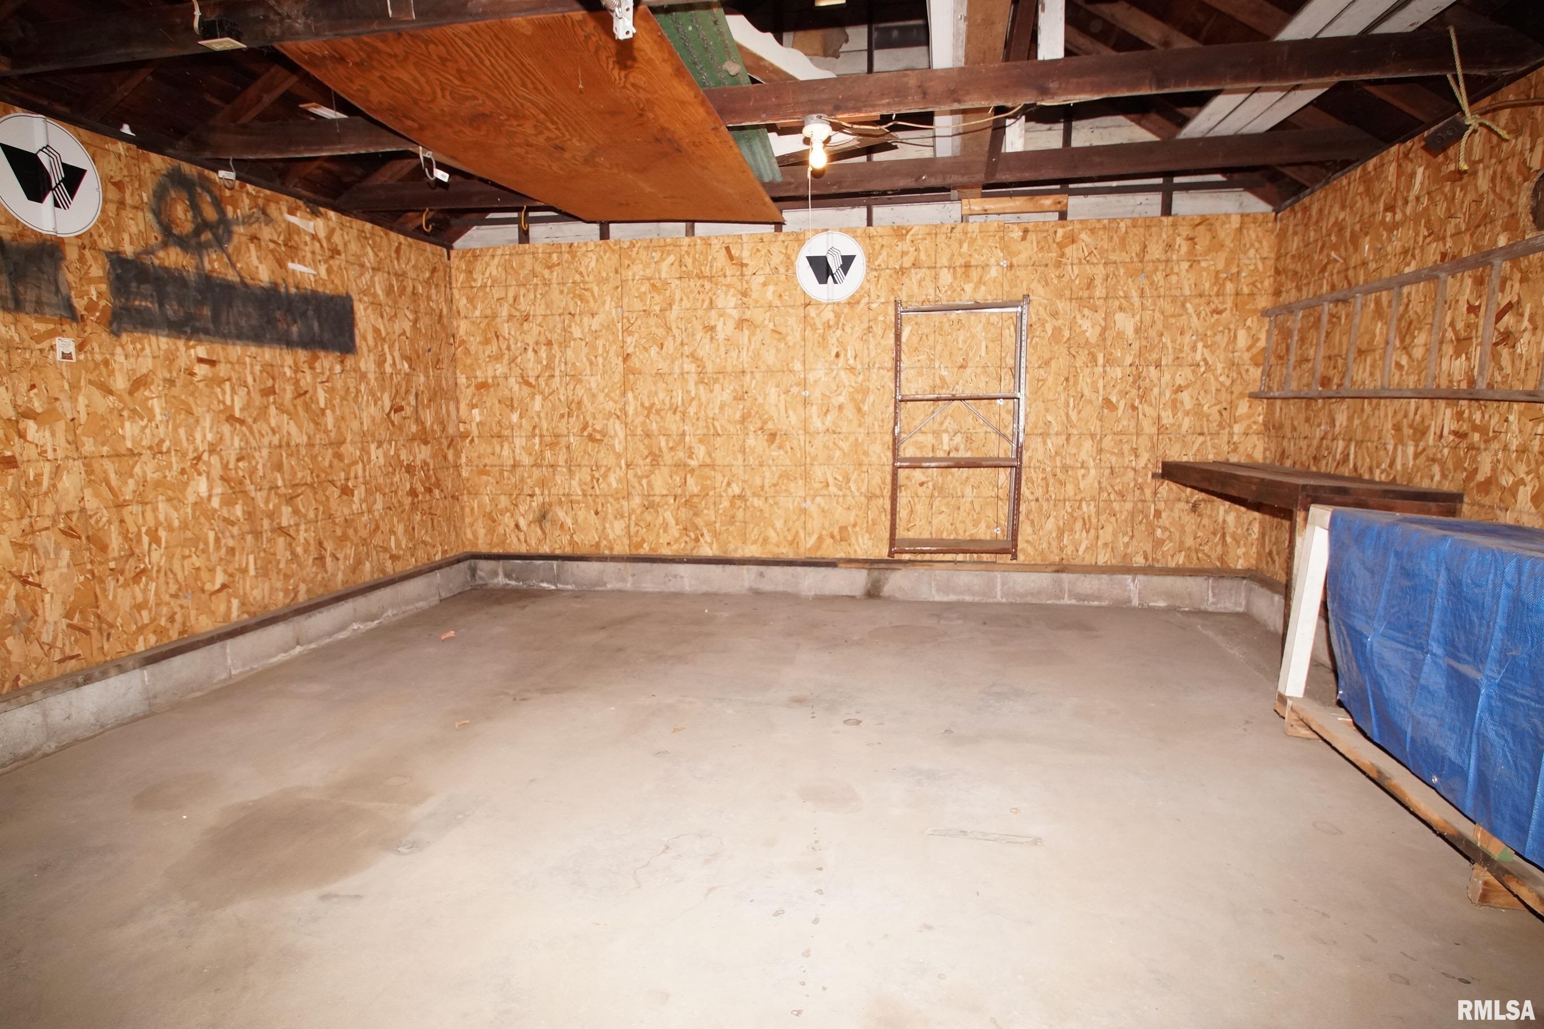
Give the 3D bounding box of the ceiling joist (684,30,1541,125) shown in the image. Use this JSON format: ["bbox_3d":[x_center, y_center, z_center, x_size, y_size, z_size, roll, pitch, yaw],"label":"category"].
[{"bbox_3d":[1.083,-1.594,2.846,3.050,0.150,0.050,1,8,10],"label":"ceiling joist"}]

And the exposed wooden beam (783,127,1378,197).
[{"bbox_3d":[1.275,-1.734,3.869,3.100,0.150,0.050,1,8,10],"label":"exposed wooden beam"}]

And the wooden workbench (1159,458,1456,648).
[{"bbox_3d":[2.449,0.250,3.800,0.540,0.915,1.680,1,8,10],"label":"wooden workbench"}]

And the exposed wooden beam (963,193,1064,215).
[{"bbox_3d":[1.433,-1.834,4.562,0.588,0.089,0.040,1,8,10],"label":"exposed wooden beam"}]

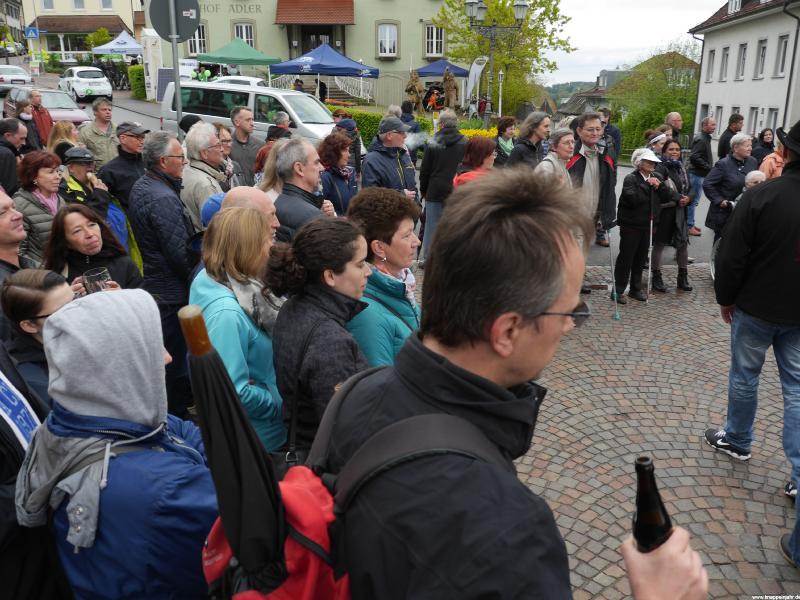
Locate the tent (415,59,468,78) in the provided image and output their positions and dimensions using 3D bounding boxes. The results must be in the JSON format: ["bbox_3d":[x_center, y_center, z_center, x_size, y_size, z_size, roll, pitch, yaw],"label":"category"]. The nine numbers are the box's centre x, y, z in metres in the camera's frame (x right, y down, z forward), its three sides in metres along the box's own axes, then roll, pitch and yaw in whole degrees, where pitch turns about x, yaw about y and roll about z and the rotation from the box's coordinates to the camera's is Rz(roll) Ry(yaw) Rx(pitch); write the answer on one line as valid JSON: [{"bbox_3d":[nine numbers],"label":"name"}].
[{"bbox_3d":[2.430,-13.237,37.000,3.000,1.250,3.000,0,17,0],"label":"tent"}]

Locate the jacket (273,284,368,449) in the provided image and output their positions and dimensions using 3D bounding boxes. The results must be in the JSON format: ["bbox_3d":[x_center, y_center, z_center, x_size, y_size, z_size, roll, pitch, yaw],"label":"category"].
[{"bbox_3d":[-0.247,0.228,2.014,0.290,0.620,0.430,-5,18,-17],"label":"jacket"}]

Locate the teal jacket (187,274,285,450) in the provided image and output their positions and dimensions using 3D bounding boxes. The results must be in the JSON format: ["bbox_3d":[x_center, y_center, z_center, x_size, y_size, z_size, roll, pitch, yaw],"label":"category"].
[{"bbox_3d":[-0.595,0.210,2.400,0.350,0.660,0.460,-6,18,-21],"label":"teal jacket"}]

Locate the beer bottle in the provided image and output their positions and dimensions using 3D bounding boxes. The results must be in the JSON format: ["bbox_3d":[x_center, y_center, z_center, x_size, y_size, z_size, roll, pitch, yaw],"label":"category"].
[{"bbox_3d":[0.378,0.348,0.980,0.064,0.245,0.064,-10,17,3],"label":"beer bottle"}]

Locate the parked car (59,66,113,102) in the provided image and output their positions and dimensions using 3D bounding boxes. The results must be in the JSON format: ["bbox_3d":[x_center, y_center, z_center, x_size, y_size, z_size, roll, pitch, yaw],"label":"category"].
[{"bbox_3d":[-14.437,-9.924,29.800,1.770,1.550,4.080,-9,19,-30],"label":"parked car"}]

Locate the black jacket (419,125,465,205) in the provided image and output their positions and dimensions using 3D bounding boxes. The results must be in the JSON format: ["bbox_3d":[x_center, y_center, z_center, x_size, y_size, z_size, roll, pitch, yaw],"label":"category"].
[{"bbox_3d":[0.473,-1.508,7.200,0.550,0.870,0.340,-1,17,-5],"label":"black jacket"}]

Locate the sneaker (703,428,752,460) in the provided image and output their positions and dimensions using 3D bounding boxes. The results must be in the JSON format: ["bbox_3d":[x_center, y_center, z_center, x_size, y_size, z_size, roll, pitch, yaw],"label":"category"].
[{"bbox_3d":[1.980,0.845,3.885,0.105,0.110,0.295,-10,20,-32],"label":"sneaker"}]

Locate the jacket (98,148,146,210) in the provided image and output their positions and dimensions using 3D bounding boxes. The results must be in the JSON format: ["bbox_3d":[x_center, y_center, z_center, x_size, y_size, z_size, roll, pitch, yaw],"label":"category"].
[{"bbox_3d":[-2.060,-0.787,4.873,0.310,0.720,0.480,2,17,5],"label":"jacket"}]

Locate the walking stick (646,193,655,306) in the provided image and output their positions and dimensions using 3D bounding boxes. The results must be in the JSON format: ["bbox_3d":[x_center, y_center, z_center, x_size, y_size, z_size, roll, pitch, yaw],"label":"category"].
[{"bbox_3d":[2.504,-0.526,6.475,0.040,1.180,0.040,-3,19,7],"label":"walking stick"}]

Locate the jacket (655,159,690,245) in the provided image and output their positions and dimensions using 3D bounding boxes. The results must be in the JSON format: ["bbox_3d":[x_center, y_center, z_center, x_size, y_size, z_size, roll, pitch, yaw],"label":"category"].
[{"bbox_3d":[2.959,-1.076,7.000,0.440,0.920,0.310,-7,19,-25],"label":"jacket"}]

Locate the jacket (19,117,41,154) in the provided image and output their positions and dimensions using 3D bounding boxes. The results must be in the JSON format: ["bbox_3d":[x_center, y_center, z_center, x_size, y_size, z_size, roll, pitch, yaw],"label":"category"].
[{"bbox_3d":[-5.482,-2.411,9.600,0.280,0.650,0.440,7,18,21],"label":"jacket"}]

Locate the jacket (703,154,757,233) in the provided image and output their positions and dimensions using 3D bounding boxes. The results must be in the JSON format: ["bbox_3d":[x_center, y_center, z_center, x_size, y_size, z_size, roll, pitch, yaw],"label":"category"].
[{"bbox_3d":[3.294,-1.062,6.430,0.500,0.780,0.330,-10,20,-32],"label":"jacket"}]

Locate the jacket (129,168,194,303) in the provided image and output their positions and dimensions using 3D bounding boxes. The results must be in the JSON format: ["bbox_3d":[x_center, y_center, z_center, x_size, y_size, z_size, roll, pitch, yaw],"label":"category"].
[{"bbox_3d":[-1.433,-0.369,3.856,0.350,0.770,0.480,-7,19,-23],"label":"jacket"}]

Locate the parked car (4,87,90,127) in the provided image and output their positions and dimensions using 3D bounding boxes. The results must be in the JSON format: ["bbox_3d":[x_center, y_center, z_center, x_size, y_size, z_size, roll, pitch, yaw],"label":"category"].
[{"bbox_3d":[-9.665,-4.986,17.300,4.150,1.460,1.720,16,23,41],"label":"parked car"}]

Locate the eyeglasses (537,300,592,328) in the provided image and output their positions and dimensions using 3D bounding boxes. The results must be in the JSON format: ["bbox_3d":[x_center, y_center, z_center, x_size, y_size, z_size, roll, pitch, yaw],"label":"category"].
[{"bbox_3d":[0.160,0.002,0.887,0.145,0.045,0.140,1,15,-28],"label":"eyeglasses"}]

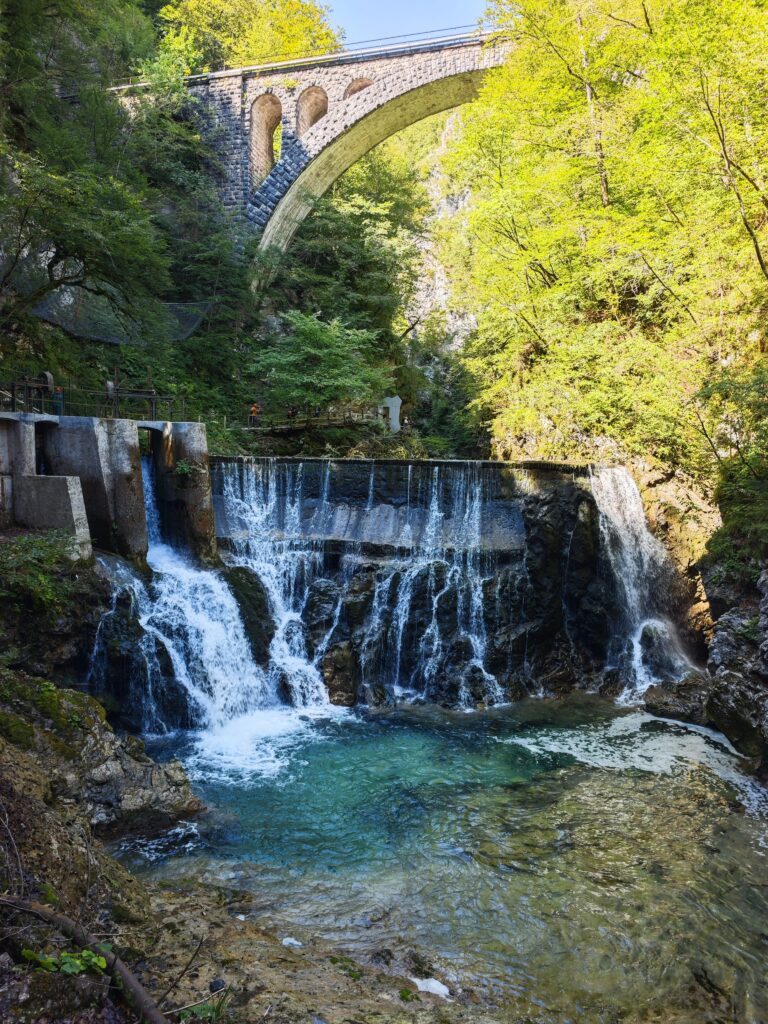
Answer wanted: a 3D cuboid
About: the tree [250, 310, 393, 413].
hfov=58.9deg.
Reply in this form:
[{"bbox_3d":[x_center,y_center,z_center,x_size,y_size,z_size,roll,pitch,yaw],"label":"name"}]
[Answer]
[{"bbox_3d":[-4.480,-10.620,48.000,9.700,7.100,8.000,0,-1,0],"label":"tree"}]

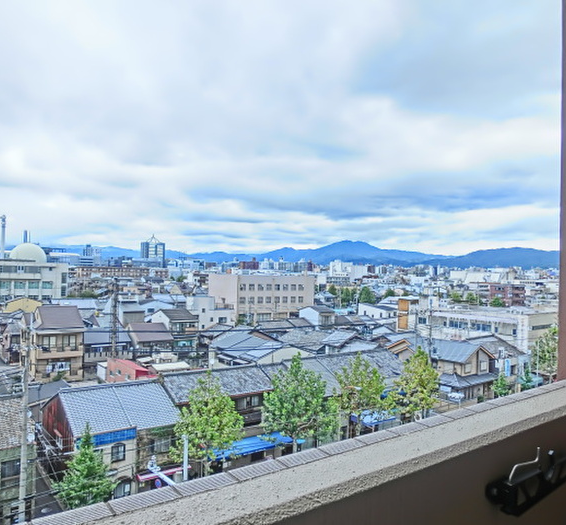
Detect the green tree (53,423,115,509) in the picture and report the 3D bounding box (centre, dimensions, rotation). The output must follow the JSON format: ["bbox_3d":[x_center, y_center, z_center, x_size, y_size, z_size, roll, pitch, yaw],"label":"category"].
[{"bbox_3d":[-14.202,15.711,34.774,4.500,8.350,4.500,1,0,-34],"label":"green tree"}]

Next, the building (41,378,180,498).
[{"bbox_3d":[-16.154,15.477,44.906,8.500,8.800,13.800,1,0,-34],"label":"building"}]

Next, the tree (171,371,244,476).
[{"bbox_3d":[-6.300,14.493,40.076,5.900,10.980,5.900,1,0,-34],"label":"tree"}]

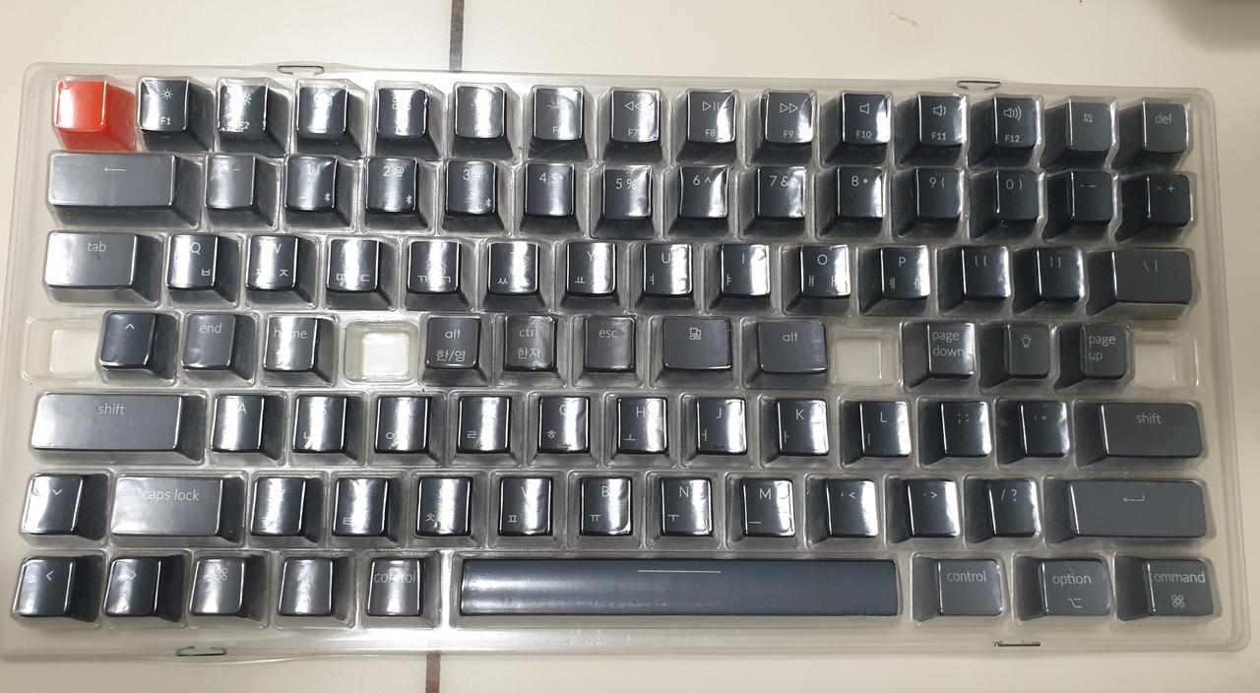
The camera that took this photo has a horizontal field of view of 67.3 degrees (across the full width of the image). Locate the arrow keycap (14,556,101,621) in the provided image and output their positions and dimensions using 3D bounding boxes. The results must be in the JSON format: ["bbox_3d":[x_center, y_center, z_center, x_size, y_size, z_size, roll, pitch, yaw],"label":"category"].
[{"bbox_3d":[-0.148,0.062,0.243,0.018,0.010,0.018,1,82,-3],"label":"arrow keycap"}]

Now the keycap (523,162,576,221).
[{"bbox_3d":[-0.022,-0.042,0.260,0.018,0.011,0.018,1,83,-3],"label":"keycap"}]

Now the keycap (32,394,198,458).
[{"bbox_3d":[-0.134,0.021,0.247,0.042,0.009,0.018,1,83,-3],"label":"keycap"}]

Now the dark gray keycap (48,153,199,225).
[{"bbox_3d":[-0.137,-0.043,0.255,0.037,0.011,0.018,1,82,-3],"label":"dark gray keycap"}]

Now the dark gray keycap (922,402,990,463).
[{"bbox_3d":[0.091,0.024,0.261,0.018,0.009,0.018,1,82,-3],"label":"dark gray keycap"}]

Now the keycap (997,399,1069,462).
[{"bbox_3d":[0.113,0.024,0.261,0.018,0.009,0.018,1,81,-3],"label":"keycap"}]

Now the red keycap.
[{"bbox_3d":[-0.148,-0.064,0.261,0.018,0.011,0.018,1,81,-3],"label":"red keycap"}]

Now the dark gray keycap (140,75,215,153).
[{"bbox_3d":[-0.126,-0.064,0.262,0.018,0.011,0.018,0,81,-3],"label":"dark gray keycap"}]

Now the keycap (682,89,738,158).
[{"bbox_3d":[0.022,-0.062,0.264,0.018,0.011,0.018,1,82,-3],"label":"keycap"}]

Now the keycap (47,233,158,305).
[{"bbox_3d":[-0.143,-0.022,0.255,0.028,0.009,0.018,1,81,-3],"label":"keycap"}]

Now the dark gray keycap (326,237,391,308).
[{"bbox_3d":[-0.074,-0.020,0.259,0.018,0.010,0.018,1,82,-3],"label":"dark gray keycap"}]

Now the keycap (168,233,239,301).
[{"bbox_3d":[-0.117,-0.021,0.256,0.018,0.009,0.018,1,82,-3],"label":"keycap"}]

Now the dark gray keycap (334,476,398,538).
[{"bbox_3d":[-0.070,0.043,0.249,0.018,0.009,0.018,1,82,-3],"label":"dark gray keycap"}]

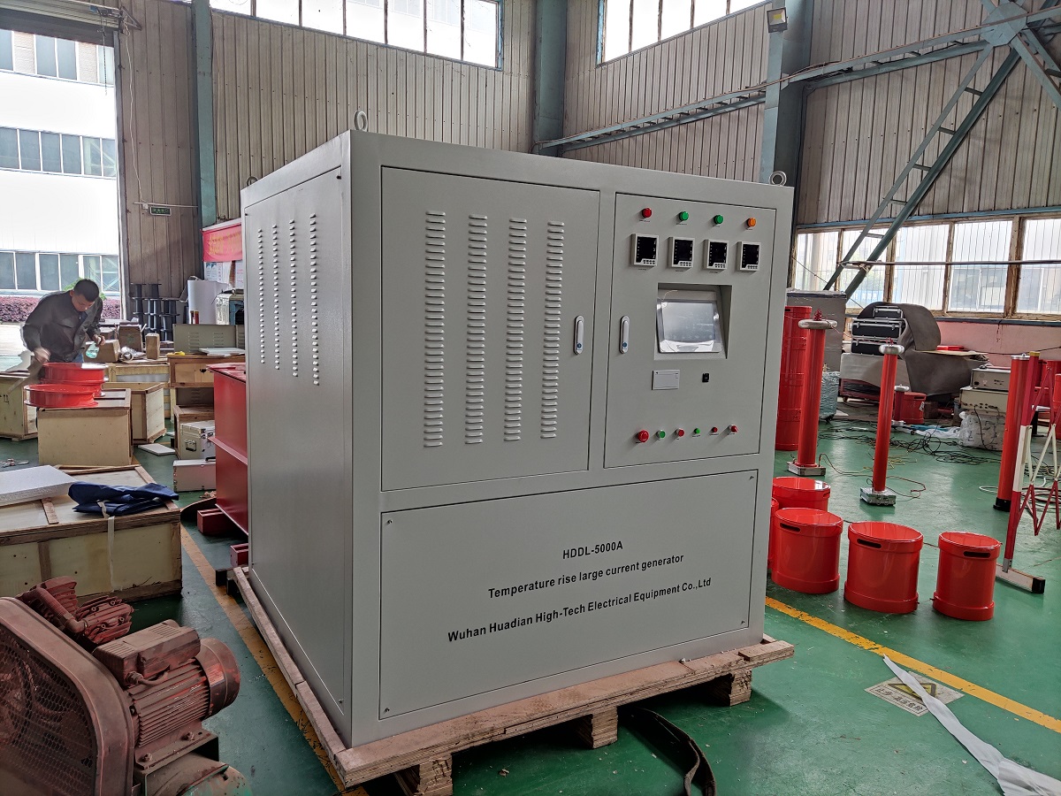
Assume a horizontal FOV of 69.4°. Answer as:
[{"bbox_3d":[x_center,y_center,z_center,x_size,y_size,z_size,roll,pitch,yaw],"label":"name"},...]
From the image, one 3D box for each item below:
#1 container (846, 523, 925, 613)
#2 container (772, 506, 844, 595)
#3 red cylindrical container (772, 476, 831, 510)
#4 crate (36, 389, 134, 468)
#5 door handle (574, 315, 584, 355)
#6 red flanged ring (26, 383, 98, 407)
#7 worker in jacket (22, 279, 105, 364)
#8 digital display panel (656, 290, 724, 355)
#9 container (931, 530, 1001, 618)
[{"bbox_3d":[1.754,0.833,3.811,0.338,0.353,0.338,-2,9,-27],"label":"container"},{"bbox_3d":[1.455,0.795,4.032,0.338,0.353,0.338,2,8,0],"label":"container"},{"bbox_3d":[1.655,0.705,4.746,0.342,0.353,0.342,2,8,0],"label":"red cylindrical container"},{"bbox_3d":[-3.480,0.276,6.074,0.575,0.545,1.020,-2,9,-27],"label":"crate"},{"bbox_3d":[0.148,-0.191,2.320,0.027,0.117,0.022,-3,9,-29],"label":"door handle"},{"bbox_3d":[-3.528,-0.018,5.772,0.474,0.115,0.474,-2,9,-27],"label":"red flanged ring"},{"bbox_3d":[-3.999,-0.270,6.589,0.520,1.470,0.580,6,9,30],"label":"worker in jacket"},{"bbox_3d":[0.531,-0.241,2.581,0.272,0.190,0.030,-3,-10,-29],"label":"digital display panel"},{"bbox_3d":[2.114,0.859,3.717,0.260,0.352,0.260,-2,9,-27],"label":"container"}]

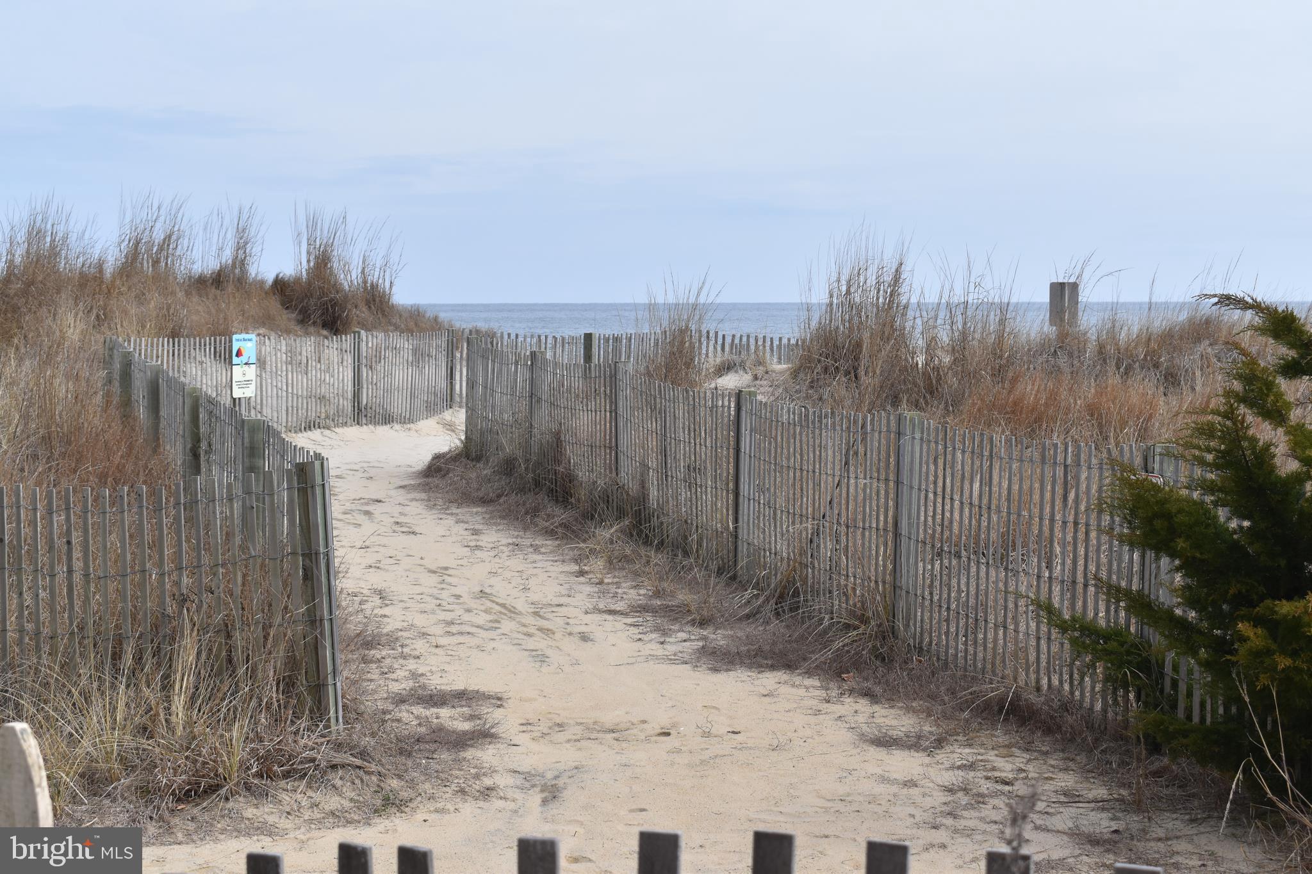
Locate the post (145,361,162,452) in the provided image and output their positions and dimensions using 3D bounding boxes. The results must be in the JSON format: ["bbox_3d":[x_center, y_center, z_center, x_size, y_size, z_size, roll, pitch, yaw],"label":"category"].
[{"bbox_3d":[-3.527,0.031,15.384,0.092,1.100,0.092,-1,4,-19],"label":"post"}]

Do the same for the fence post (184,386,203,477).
[{"bbox_3d":[-2.762,0.248,13.084,0.092,1.100,0.092,-1,4,-19],"label":"fence post"}]

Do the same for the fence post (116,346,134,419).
[{"bbox_3d":[-4.277,-0.159,17.684,0.092,1.100,0.092,-1,4,-19],"label":"fence post"}]

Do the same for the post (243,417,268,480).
[{"bbox_3d":[-1.981,0.448,10.833,0.092,1.080,0.092,-1,4,-19],"label":"post"}]

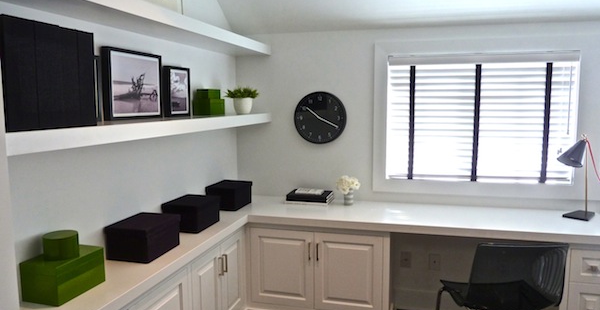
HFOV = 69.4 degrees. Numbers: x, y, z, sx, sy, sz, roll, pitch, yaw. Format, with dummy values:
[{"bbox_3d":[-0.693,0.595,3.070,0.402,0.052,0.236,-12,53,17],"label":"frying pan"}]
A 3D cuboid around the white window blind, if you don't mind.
[{"bbox_3d":[1.115,-0.232,2.744,1.099,0.803,0.060,1,7,16],"label":"white window blind"}]

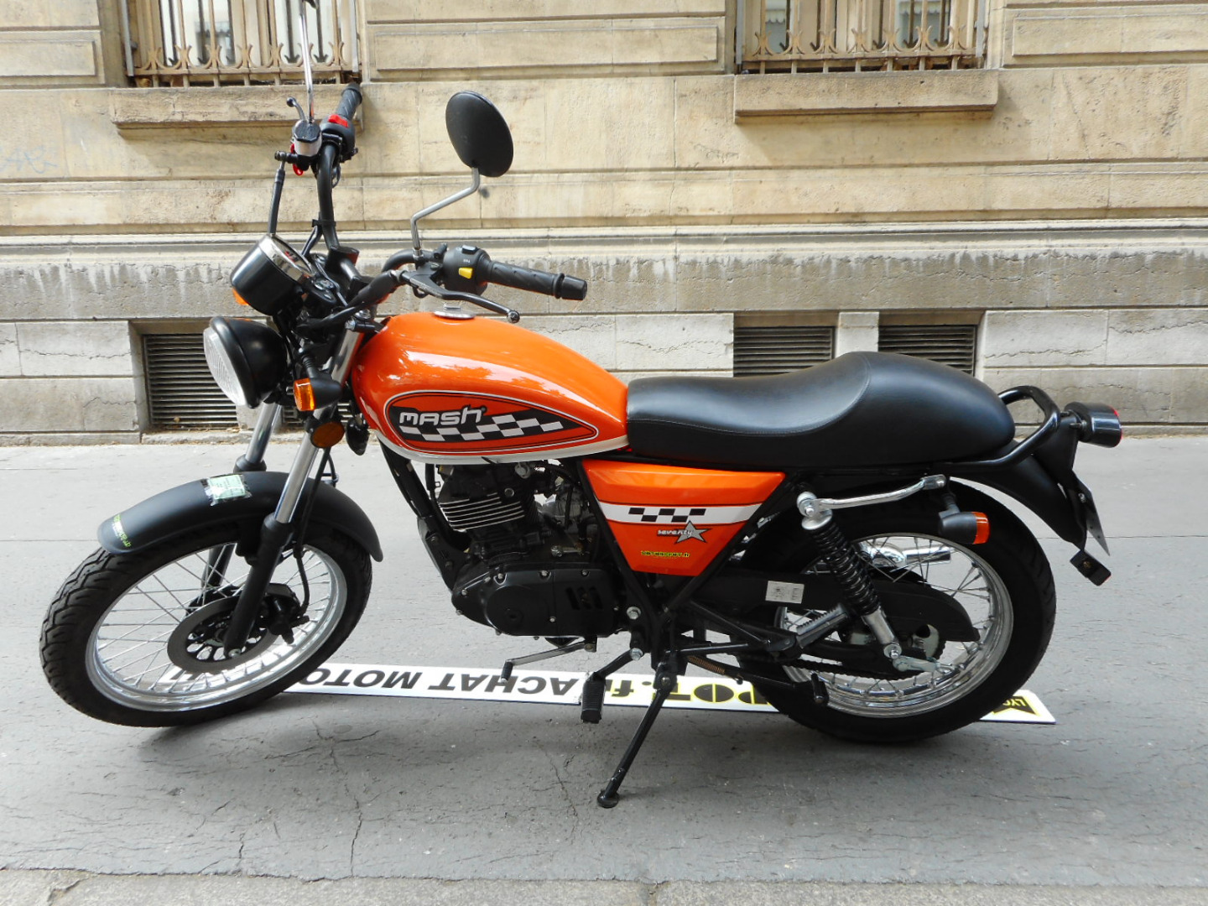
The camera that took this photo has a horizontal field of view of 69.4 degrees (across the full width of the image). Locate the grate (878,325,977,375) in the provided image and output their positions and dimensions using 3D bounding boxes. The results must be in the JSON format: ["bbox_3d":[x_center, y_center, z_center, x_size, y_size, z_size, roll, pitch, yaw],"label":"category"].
[{"bbox_3d":[1.988,-0.496,5.428,0.660,0.620,0.050,0,10,2],"label":"grate"}]

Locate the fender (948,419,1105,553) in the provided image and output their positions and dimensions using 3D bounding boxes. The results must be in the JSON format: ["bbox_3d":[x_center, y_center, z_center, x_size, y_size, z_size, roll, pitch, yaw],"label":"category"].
[{"bbox_3d":[0.708,0.053,1.510,0.310,0.245,0.150,0,27,5],"label":"fender"}]

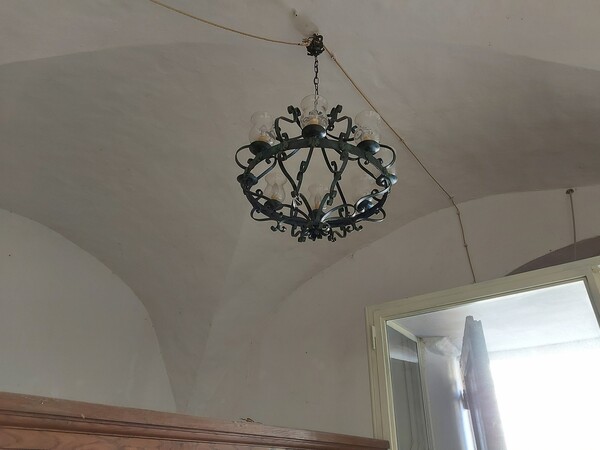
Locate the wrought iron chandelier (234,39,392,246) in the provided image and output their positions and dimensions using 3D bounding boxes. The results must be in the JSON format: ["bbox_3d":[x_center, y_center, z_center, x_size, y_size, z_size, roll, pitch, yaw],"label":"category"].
[{"bbox_3d":[0.080,-0.511,2.075,0.720,1.310,0.720,0,-28,2],"label":"wrought iron chandelier"}]

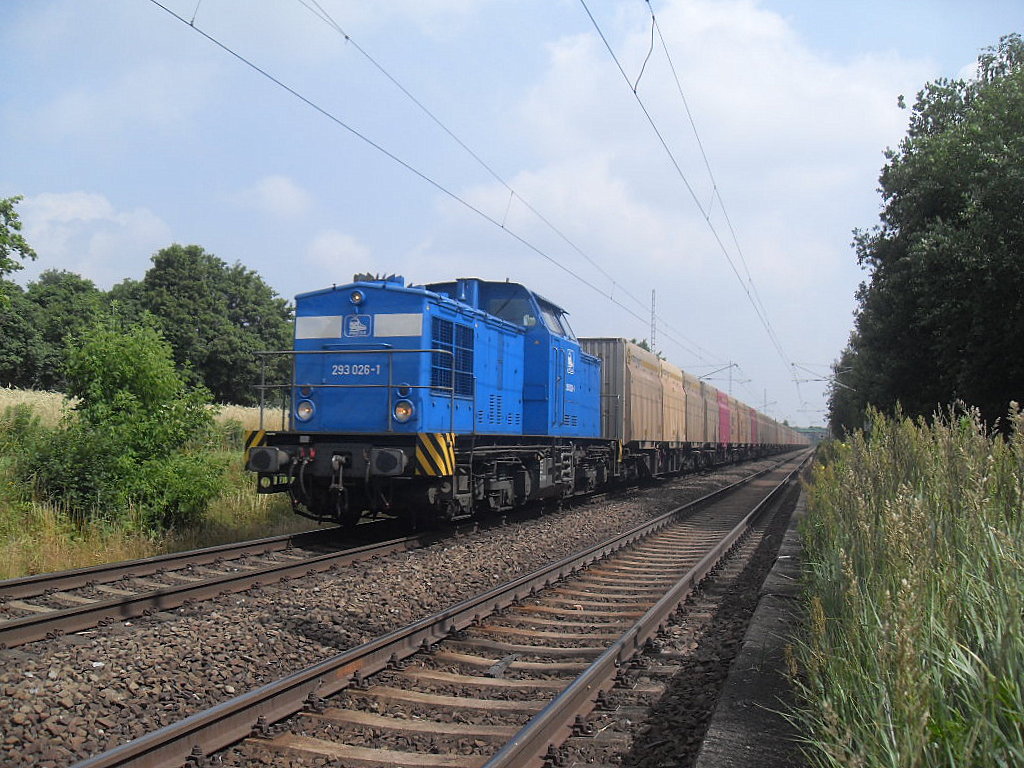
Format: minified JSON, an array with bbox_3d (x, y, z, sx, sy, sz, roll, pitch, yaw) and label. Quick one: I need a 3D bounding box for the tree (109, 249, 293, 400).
[{"bbox_3d":[-16.924,-2.816,55.000,9.500,9.300,8.500,2,-3,-17],"label":"tree"}]

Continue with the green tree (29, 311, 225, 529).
[{"bbox_3d":[-6.805,0.646,17.800,3.300,3.750,2.900,3,-3,-21],"label":"green tree"}]

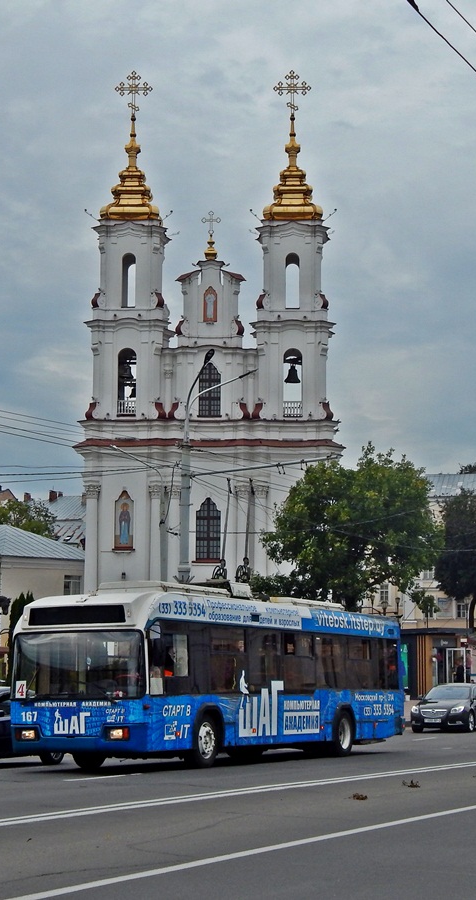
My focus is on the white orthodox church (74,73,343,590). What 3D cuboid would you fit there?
[{"bbox_3d":[-1.665,-5.794,148.985,20.990,47.430,32.740,0,-7,2],"label":"white orthodox church"}]

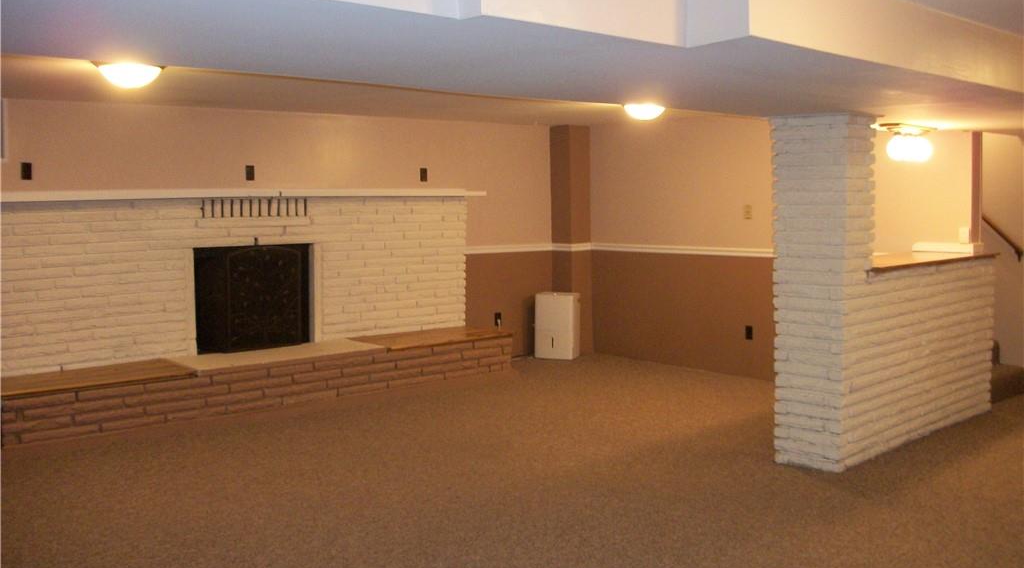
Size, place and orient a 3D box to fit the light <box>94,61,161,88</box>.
[{"bbox_3d":[-1.767,-0.969,4.379,0.350,0.130,0.350,-5,6,-41],"label":"light"}]

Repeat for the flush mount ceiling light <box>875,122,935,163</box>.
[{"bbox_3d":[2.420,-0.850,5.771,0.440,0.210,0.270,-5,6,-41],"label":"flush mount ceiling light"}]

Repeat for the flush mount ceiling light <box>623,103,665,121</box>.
[{"bbox_3d":[0.938,-1.227,6.728,0.350,0.130,0.350,-1,5,0],"label":"flush mount ceiling light"}]

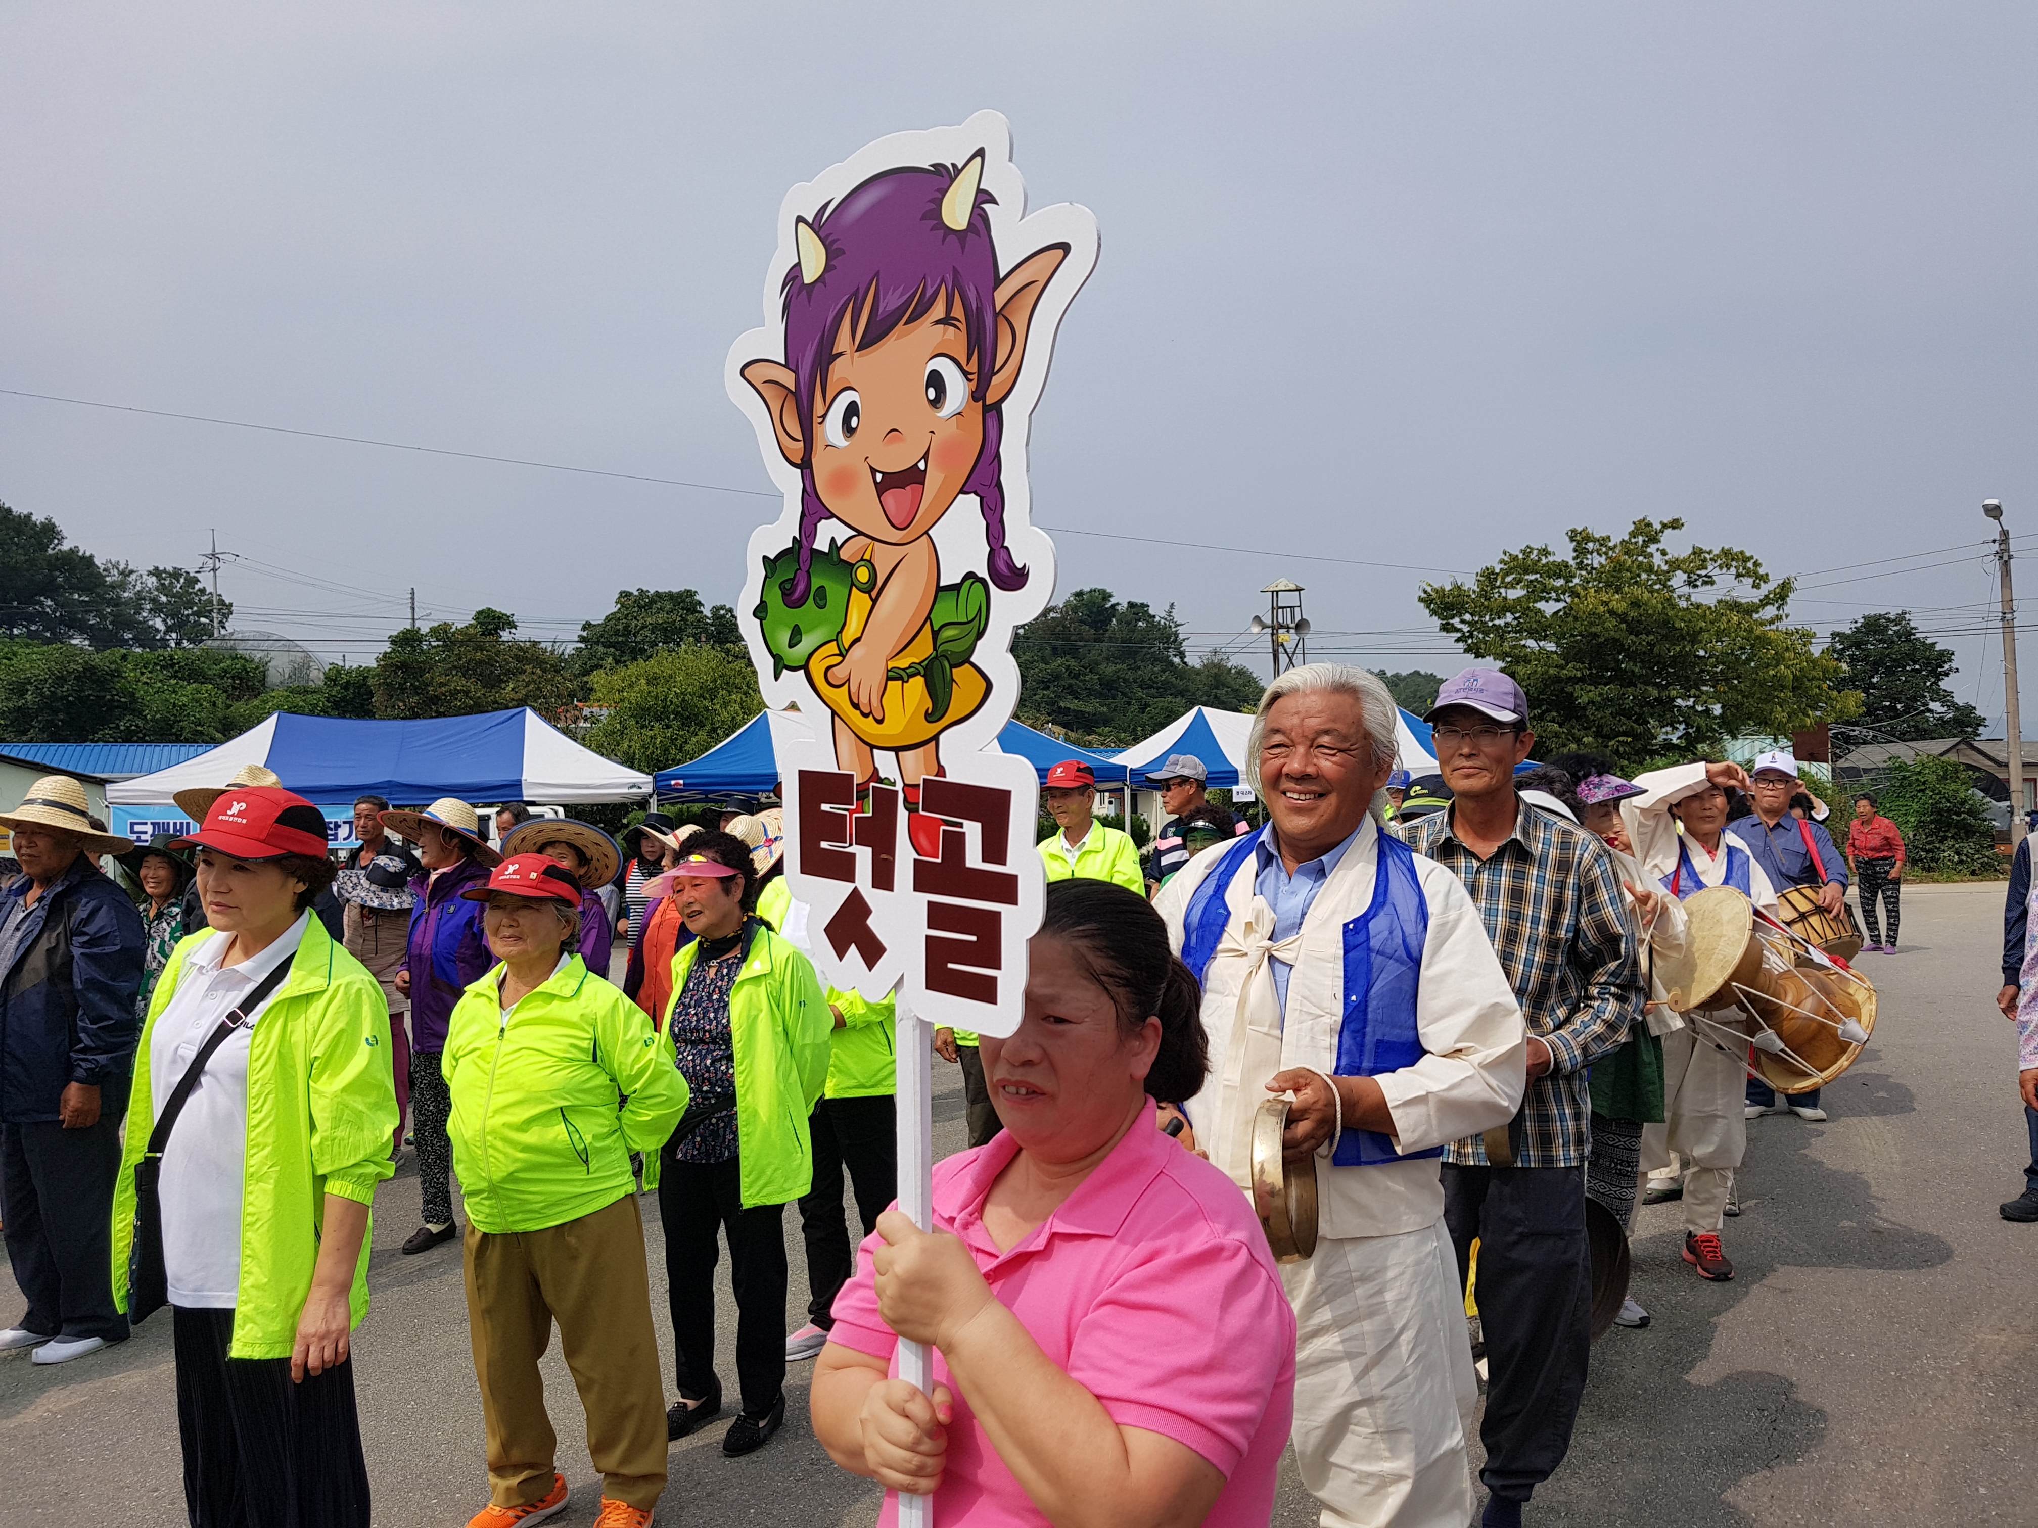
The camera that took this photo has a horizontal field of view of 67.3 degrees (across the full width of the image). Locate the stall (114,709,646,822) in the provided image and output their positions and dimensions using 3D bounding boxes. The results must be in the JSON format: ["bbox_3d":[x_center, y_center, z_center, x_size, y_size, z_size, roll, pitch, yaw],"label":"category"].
[{"bbox_3d":[-7.731,0.843,19.487,6.000,3.050,3.000,-1,-2,-13],"label":"stall"}]

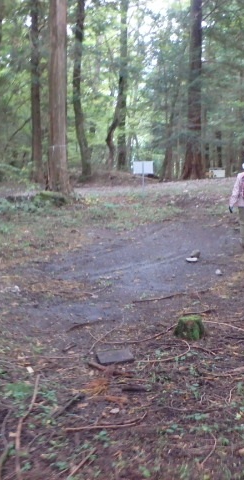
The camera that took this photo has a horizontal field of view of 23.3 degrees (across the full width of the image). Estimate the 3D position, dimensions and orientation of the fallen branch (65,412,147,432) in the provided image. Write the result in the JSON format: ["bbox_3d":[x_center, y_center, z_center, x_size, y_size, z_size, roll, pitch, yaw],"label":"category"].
[{"bbox_3d":[-0.081,0.986,3.272,0.493,0.040,0.148,-2,6,-11],"label":"fallen branch"}]

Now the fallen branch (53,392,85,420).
[{"bbox_3d":[-0.319,0.976,3.541,0.035,0.030,0.378,4,8,25],"label":"fallen branch"}]

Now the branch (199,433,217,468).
[{"bbox_3d":[0.445,1.034,2.962,0.046,0.025,0.354,1,6,16],"label":"branch"}]

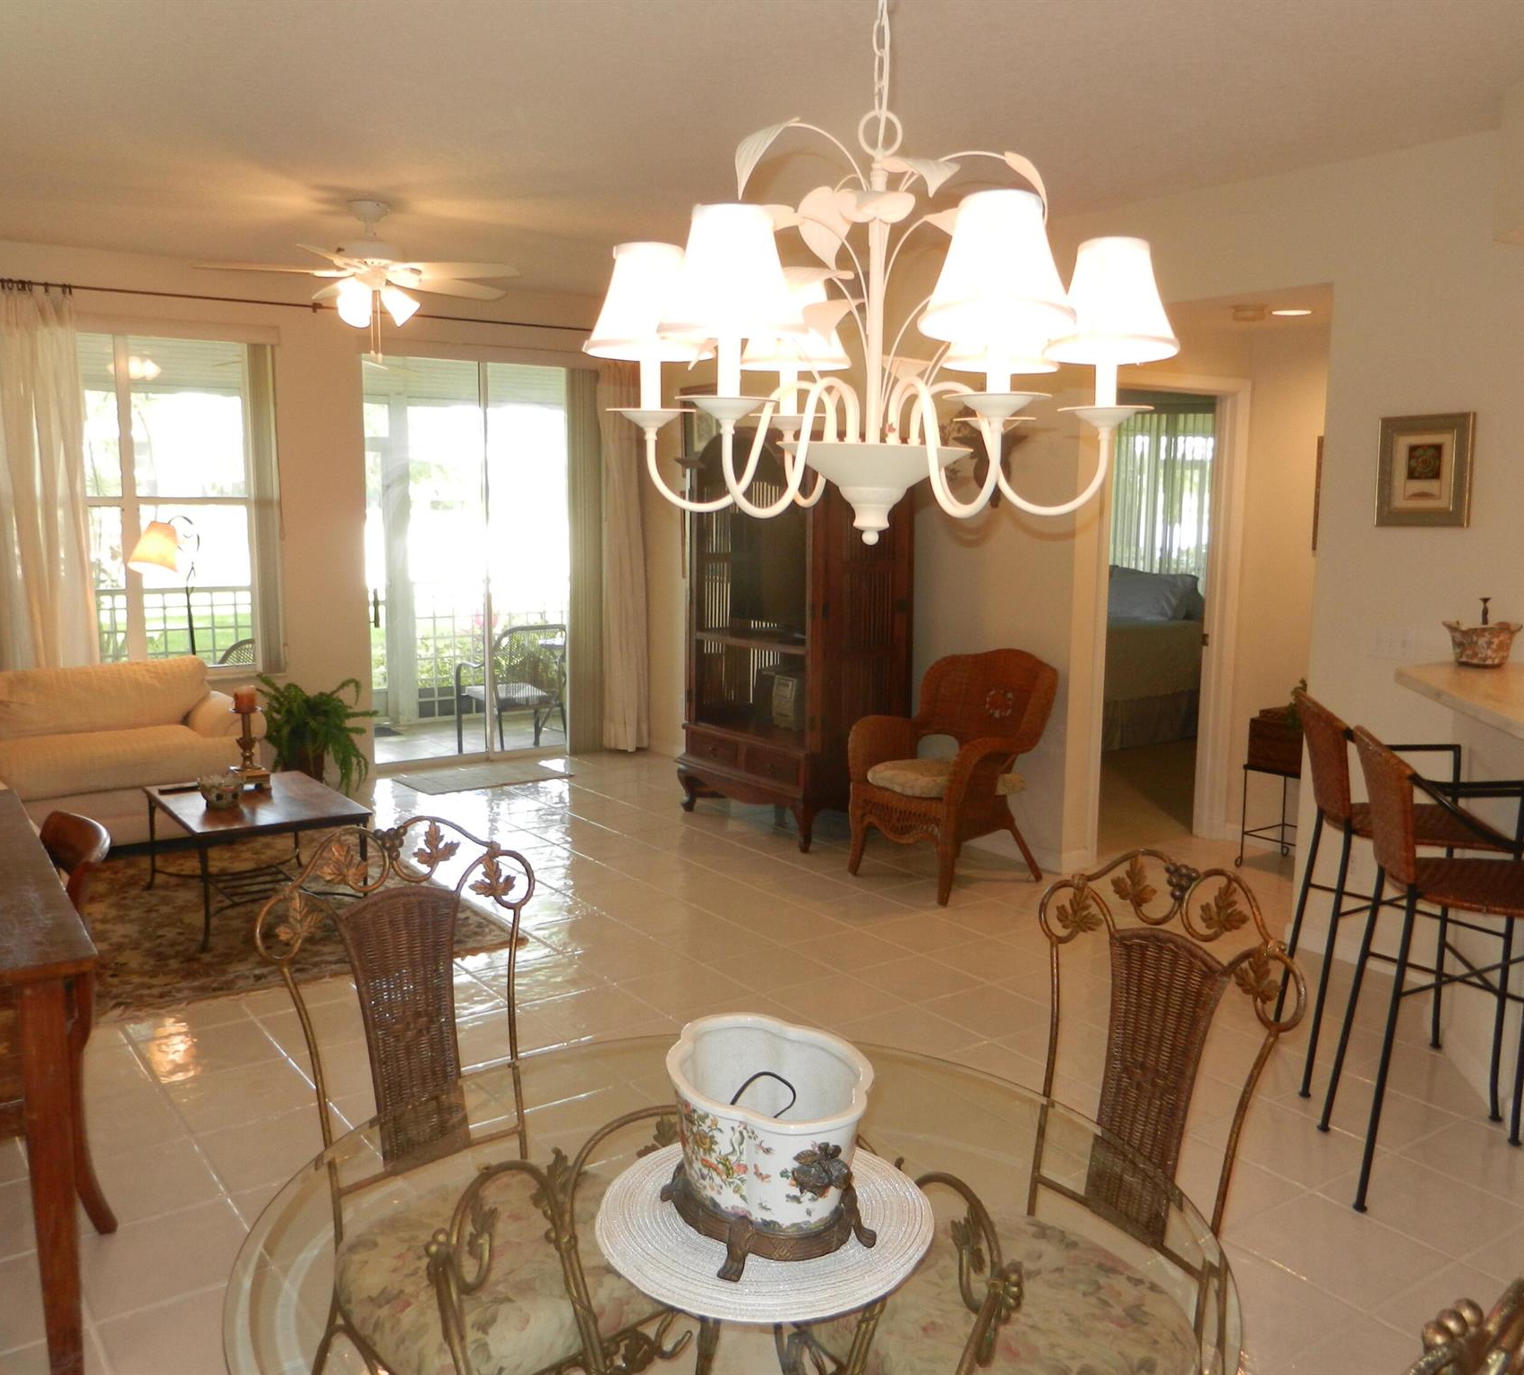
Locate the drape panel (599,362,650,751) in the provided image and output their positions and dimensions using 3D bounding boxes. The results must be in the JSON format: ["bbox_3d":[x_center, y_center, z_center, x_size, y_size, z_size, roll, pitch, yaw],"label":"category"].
[{"bbox_3d":[-0.816,-0.799,7.917,0.310,2.410,0.130,-5,10,-35],"label":"drape panel"}]

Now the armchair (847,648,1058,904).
[{"bbox_3d":[0.782,0.322,5.446,0.650,0.946,0.640,-6,11,-38],"label":"armchair"}]

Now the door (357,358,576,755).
[{"bbox_3d":[-1.639,-0.750,7.861,1.460,2.360,0.120,-4,9,-34],"label":"door"}]

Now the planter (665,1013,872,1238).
[{"bbox_3d":[0.010,0.515,1.511,0.233,0.173,0.308,-3,9,-25],"label":"planter"}]

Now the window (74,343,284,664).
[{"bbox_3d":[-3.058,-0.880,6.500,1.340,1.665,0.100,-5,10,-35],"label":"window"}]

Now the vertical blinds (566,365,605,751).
[{"bbox_3d":[-1.032,-0.750,7.882,0.260,2.300,0.100,-5,10,-35],"label":"vertical blinds"}]

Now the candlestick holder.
[{"bbox_3d":[-1.973,0.209,5.080,0.140,0.350,0.140,-4,9,-34],"label":"candlestick holder"}]

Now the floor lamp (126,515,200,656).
[{"bbox_3d":[-2.973,-0.143,6.703,0.400,1.430,0.280,-4,9,-34],"label":"floor lamp"}]

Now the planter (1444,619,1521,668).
[{"bbox_3d":[2.159,-0.131,3.963,0.220,0.137,0.145,9,12,44],"label":"planter"}]

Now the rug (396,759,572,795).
[{"bbox_3d":[-1.544,0.494,7.362,0.866,0.012,0.504,-5,10,-35],"label":"rug"}]

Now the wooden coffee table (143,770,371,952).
[{"bbox_3d":[-1.864,0.608,4.878,0.590,0.410,0.910,-4,9,-34],"label":"wooden coffee table"}]

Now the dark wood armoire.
[{"bbox_3d":[0.130,-0.274,6.265,0.620,1.850,1.090,-4,9,-34],"label":"dark wood armoire"}]

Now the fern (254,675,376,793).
[{"bbox_3d":[-2.363,0.233,7.044,0.620,0.600,0.580,-4,9,-34],"label":"fern"}]

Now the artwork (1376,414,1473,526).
[{"bbox_3d":[2.094,-0.681,4.177,0.027,0.347,0.298,-5,10,-35],"label":"artwork"}]

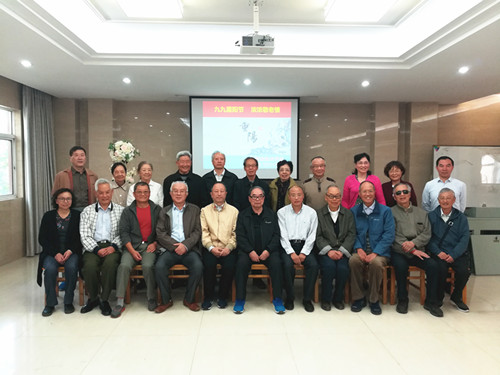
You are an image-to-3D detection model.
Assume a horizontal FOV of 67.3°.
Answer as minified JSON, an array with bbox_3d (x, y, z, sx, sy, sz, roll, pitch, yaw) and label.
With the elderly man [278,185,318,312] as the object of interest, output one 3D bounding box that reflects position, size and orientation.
[{"bbox_3d":[0.544,0.626,4.232,0.470,1.275,0.720,1,2,3],"label":"elderly man"}]

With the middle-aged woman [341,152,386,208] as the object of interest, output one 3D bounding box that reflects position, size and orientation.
[{"bbox_3d":[1.446,0.410,4.827,0.470,1.690,0.300,1,3,6],"label":"middle-aged woman"}]

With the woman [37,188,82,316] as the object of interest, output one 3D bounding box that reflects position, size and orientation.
[{"bbox_3d":[-2.035,0.636,4.058,0.480,1.232,0.700,0,2,-16],"label":"woman"}]

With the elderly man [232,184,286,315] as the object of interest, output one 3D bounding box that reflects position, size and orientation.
[{"bbox_3d":[0.095,0.634,4.189,0.520,1.290,0.740,0,3,-2],"label":"elderly man"}]

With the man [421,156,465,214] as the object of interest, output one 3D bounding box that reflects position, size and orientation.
[{"bbox_3d":[2.504,0.429,4.835,0.520,1.660,0.320,1,3,12],"label":"man"}]

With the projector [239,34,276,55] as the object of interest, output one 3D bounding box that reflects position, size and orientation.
[{"bbox_3d":[0.071,-1.387,3.665,0.320,0.105,0.250,0,3,-2],"label":"projector"}]

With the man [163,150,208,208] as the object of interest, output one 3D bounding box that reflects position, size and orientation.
[{"bbox_3d":[-0.847,0.385,4.783,0.520,1.696,0.320,0,2,-8],"label":"man"}]

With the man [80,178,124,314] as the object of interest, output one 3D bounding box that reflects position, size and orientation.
[{"bbox_3d":[-1.611,0.605,4.129,0.500,1.340,0.740,0,3,-14],"label":"man"}]

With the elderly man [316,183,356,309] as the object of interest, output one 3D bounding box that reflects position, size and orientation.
[{"bbox_3d":[0.981,0.629,4.260,0.460,1.300,0.700,0,3,4],"label":"elderly man"}]

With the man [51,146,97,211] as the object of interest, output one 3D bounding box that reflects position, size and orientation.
[{"bbox_3d":[-2.180,0.365,4.719,0.540,1.760,0.330,0,3,-15],"label":"man"}]

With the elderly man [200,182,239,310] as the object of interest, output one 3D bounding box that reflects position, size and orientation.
[{"bbox_3d":[-0.356,0.615,4.243,0.460,1.320,0.700,0,3,-4],"label":"elderly man"}]

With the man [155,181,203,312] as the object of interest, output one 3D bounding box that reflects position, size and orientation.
[{"bbox_3d":[-0.786,0.597,4.175,0.550,1.319,0.720,0,2,-9],"label":"man"}]

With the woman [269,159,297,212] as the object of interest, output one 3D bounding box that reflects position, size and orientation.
[{"bbox_3d":[0.423,0.449,4.786,0.460,1.585,0.300,0,2,2],"label":"woman"}]

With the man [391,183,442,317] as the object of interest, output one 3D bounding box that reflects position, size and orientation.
[{"bbox_3d":[1.794,0.616,4.130,0.550,1.321,0.720,1,2,12],"label":"man"}]

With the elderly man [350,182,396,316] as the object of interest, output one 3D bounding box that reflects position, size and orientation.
[{"bbox_3d":[1.333,0.605,4.126,0.520,1.335,0.720,1,2,17],"label":"elderly man"}]

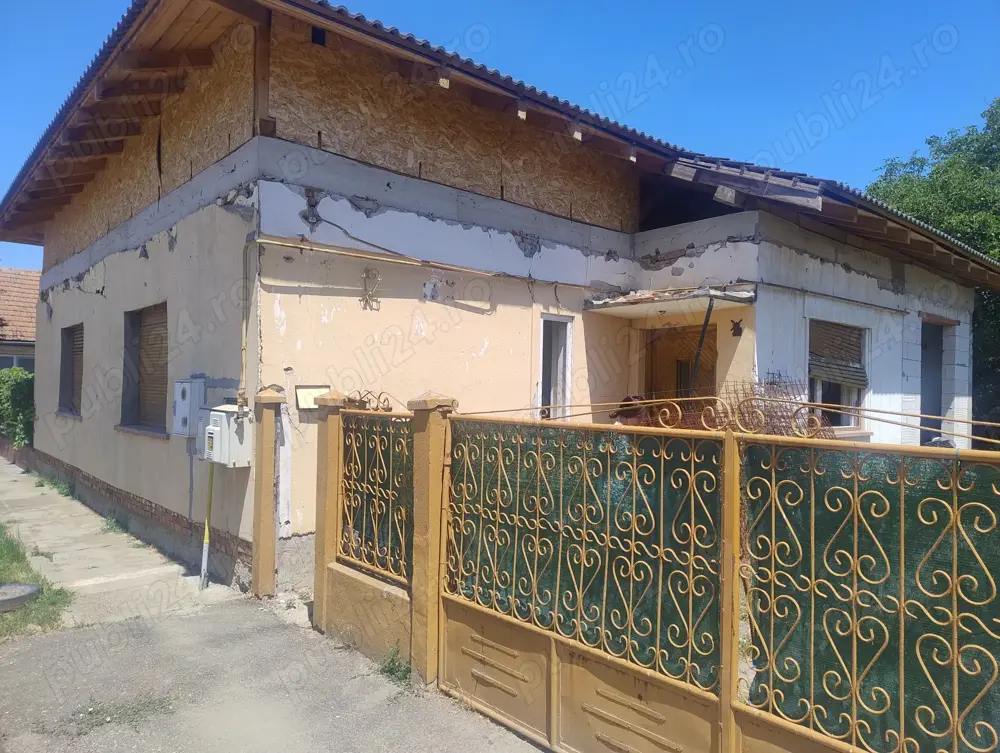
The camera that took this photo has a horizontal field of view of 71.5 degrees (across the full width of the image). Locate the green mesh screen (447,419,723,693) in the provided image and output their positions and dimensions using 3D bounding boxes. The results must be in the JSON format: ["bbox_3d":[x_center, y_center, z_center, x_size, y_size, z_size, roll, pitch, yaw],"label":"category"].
[{"bbox_3d":[0.255,0.672,3.009,0.043,0.914,1.551,1,-1,-42],"label":"green mesh screen"}]

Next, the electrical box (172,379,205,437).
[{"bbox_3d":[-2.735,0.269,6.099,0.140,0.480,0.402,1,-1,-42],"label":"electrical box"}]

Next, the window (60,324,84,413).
[{"bbox_3d":[-6.202,-0.094,10.211,0.192,1.293,1.534,1,-1,-42],"label":"window"}]

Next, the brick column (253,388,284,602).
[{"bbox_3d":[-1.746,0.864,5.203,0.183,1.529,0.182,1,-1,-42],"label":"brick column"}]

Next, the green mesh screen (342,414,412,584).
[{"bbox_3d":[-0.703,0.684,4.072,0.043,0.924,0.905,1,-1,-42],"label":"green mesh screen"}]

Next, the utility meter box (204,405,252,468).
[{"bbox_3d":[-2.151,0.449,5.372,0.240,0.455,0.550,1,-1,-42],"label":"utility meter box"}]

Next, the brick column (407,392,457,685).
[{"bbox_3d":[-0.361,0.837,3.666,0.183,1.508,0.187,1,-1,-42],"label":"brick column"}]

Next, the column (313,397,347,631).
[{"bbox_3d":[-1.081,0.849,4.464,0.183,1.519,0.190,1,-1,-42],"label":"column"}]

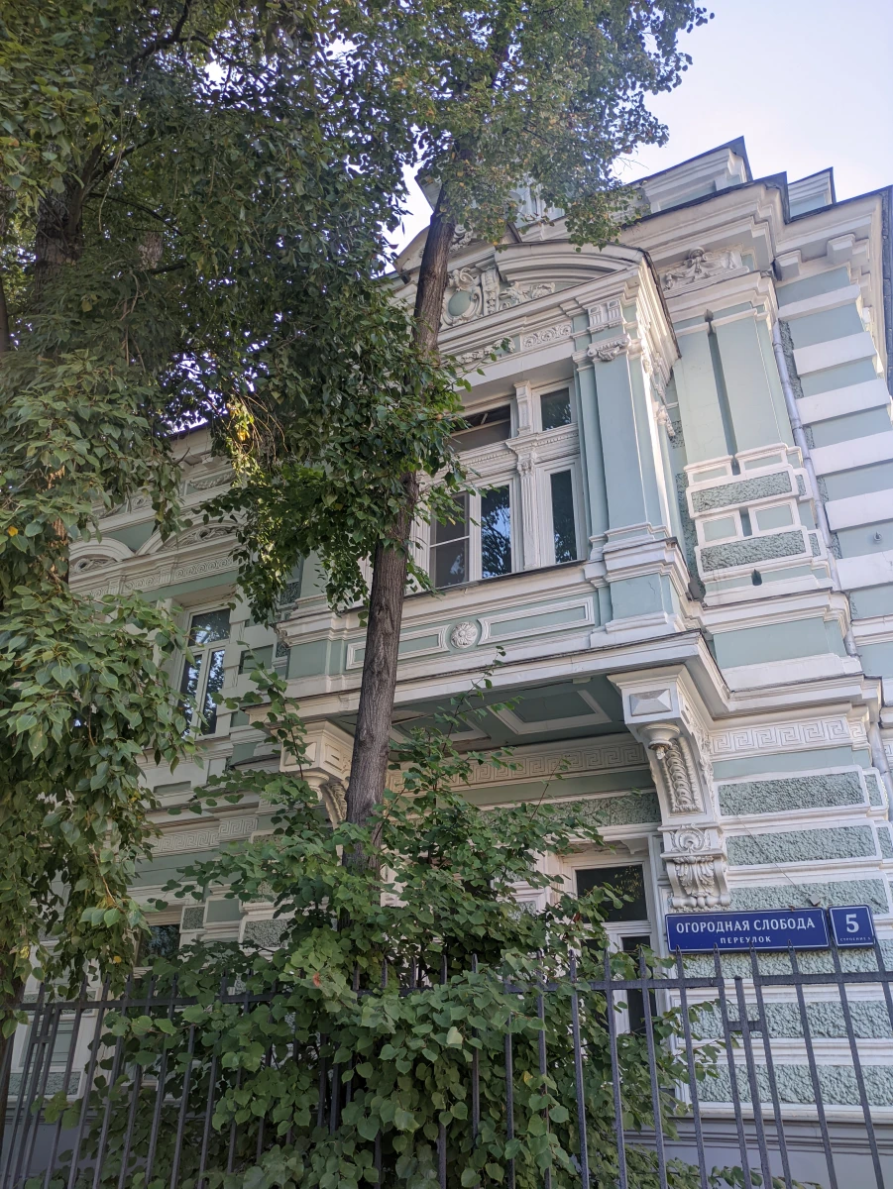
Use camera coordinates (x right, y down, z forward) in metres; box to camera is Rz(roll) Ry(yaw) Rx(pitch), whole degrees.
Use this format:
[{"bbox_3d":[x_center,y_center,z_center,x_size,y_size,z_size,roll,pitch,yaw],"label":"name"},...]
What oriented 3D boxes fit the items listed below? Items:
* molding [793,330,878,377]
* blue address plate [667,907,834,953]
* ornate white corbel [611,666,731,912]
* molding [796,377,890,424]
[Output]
[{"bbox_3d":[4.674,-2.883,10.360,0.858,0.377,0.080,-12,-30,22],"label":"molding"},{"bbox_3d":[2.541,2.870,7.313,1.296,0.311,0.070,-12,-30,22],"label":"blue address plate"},{"bbox_3d":[1.949,1.696,7.292,0.635,1.635,1.620,-12,-30,22],"label":"ornate white corbel"},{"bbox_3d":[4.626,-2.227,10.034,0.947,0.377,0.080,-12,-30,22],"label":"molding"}]

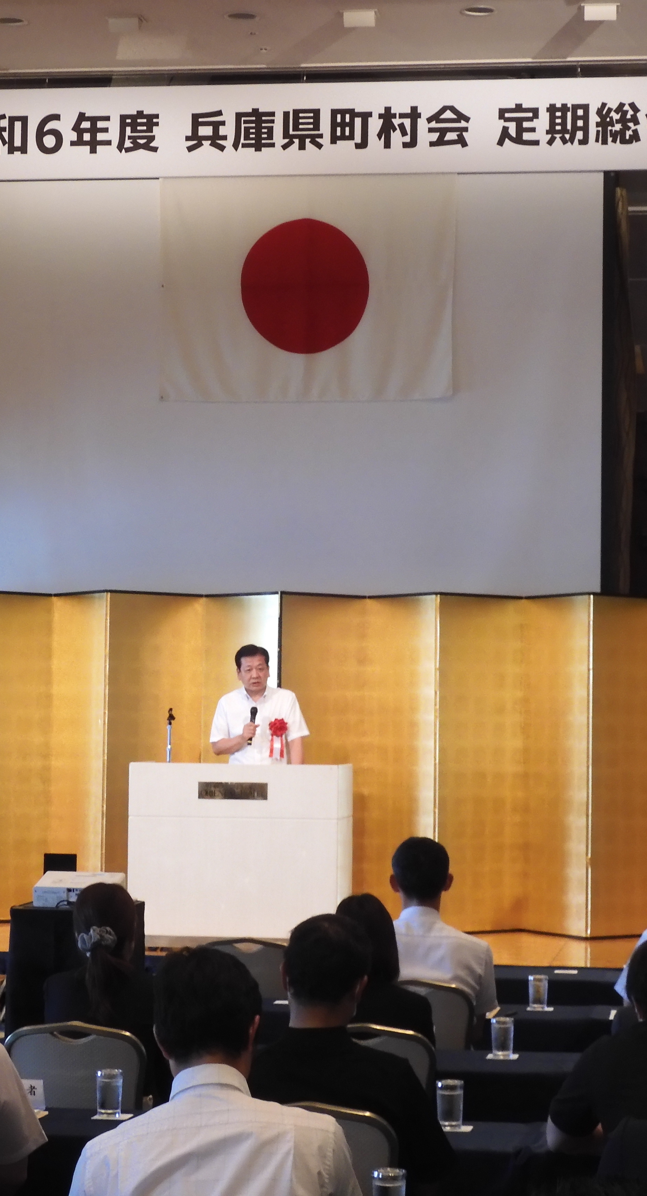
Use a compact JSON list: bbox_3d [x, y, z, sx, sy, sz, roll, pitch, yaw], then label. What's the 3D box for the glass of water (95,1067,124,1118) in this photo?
[{"bbox_3d":[-0.528,1.228,6.508,0.064,0.110,0.064,0,-3,6],"label":"glass of water"}]

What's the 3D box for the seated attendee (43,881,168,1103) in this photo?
[{"bbox_3d":[-0.578,1.418,7.379,0.430,1.220,0.760,0,-3,5],"label":"seated attendee"}]

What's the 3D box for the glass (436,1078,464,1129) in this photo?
[{"bbox_3d":[0.314,1.250,6.477,0.066,0.112,0.066,0,-3,6],"label":"glass"}]

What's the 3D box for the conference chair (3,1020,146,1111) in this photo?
[{"bbox_3d":[-0.635,1.575,7.189,0.430,0.885,0.560,0,-3,5],"label":"conference chair"}]

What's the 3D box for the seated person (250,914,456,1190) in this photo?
[{"bbox_3d":[0.026,1.330,5.876,0.530,1.250,0.800,0,-3,6],"label":"seated person"}]

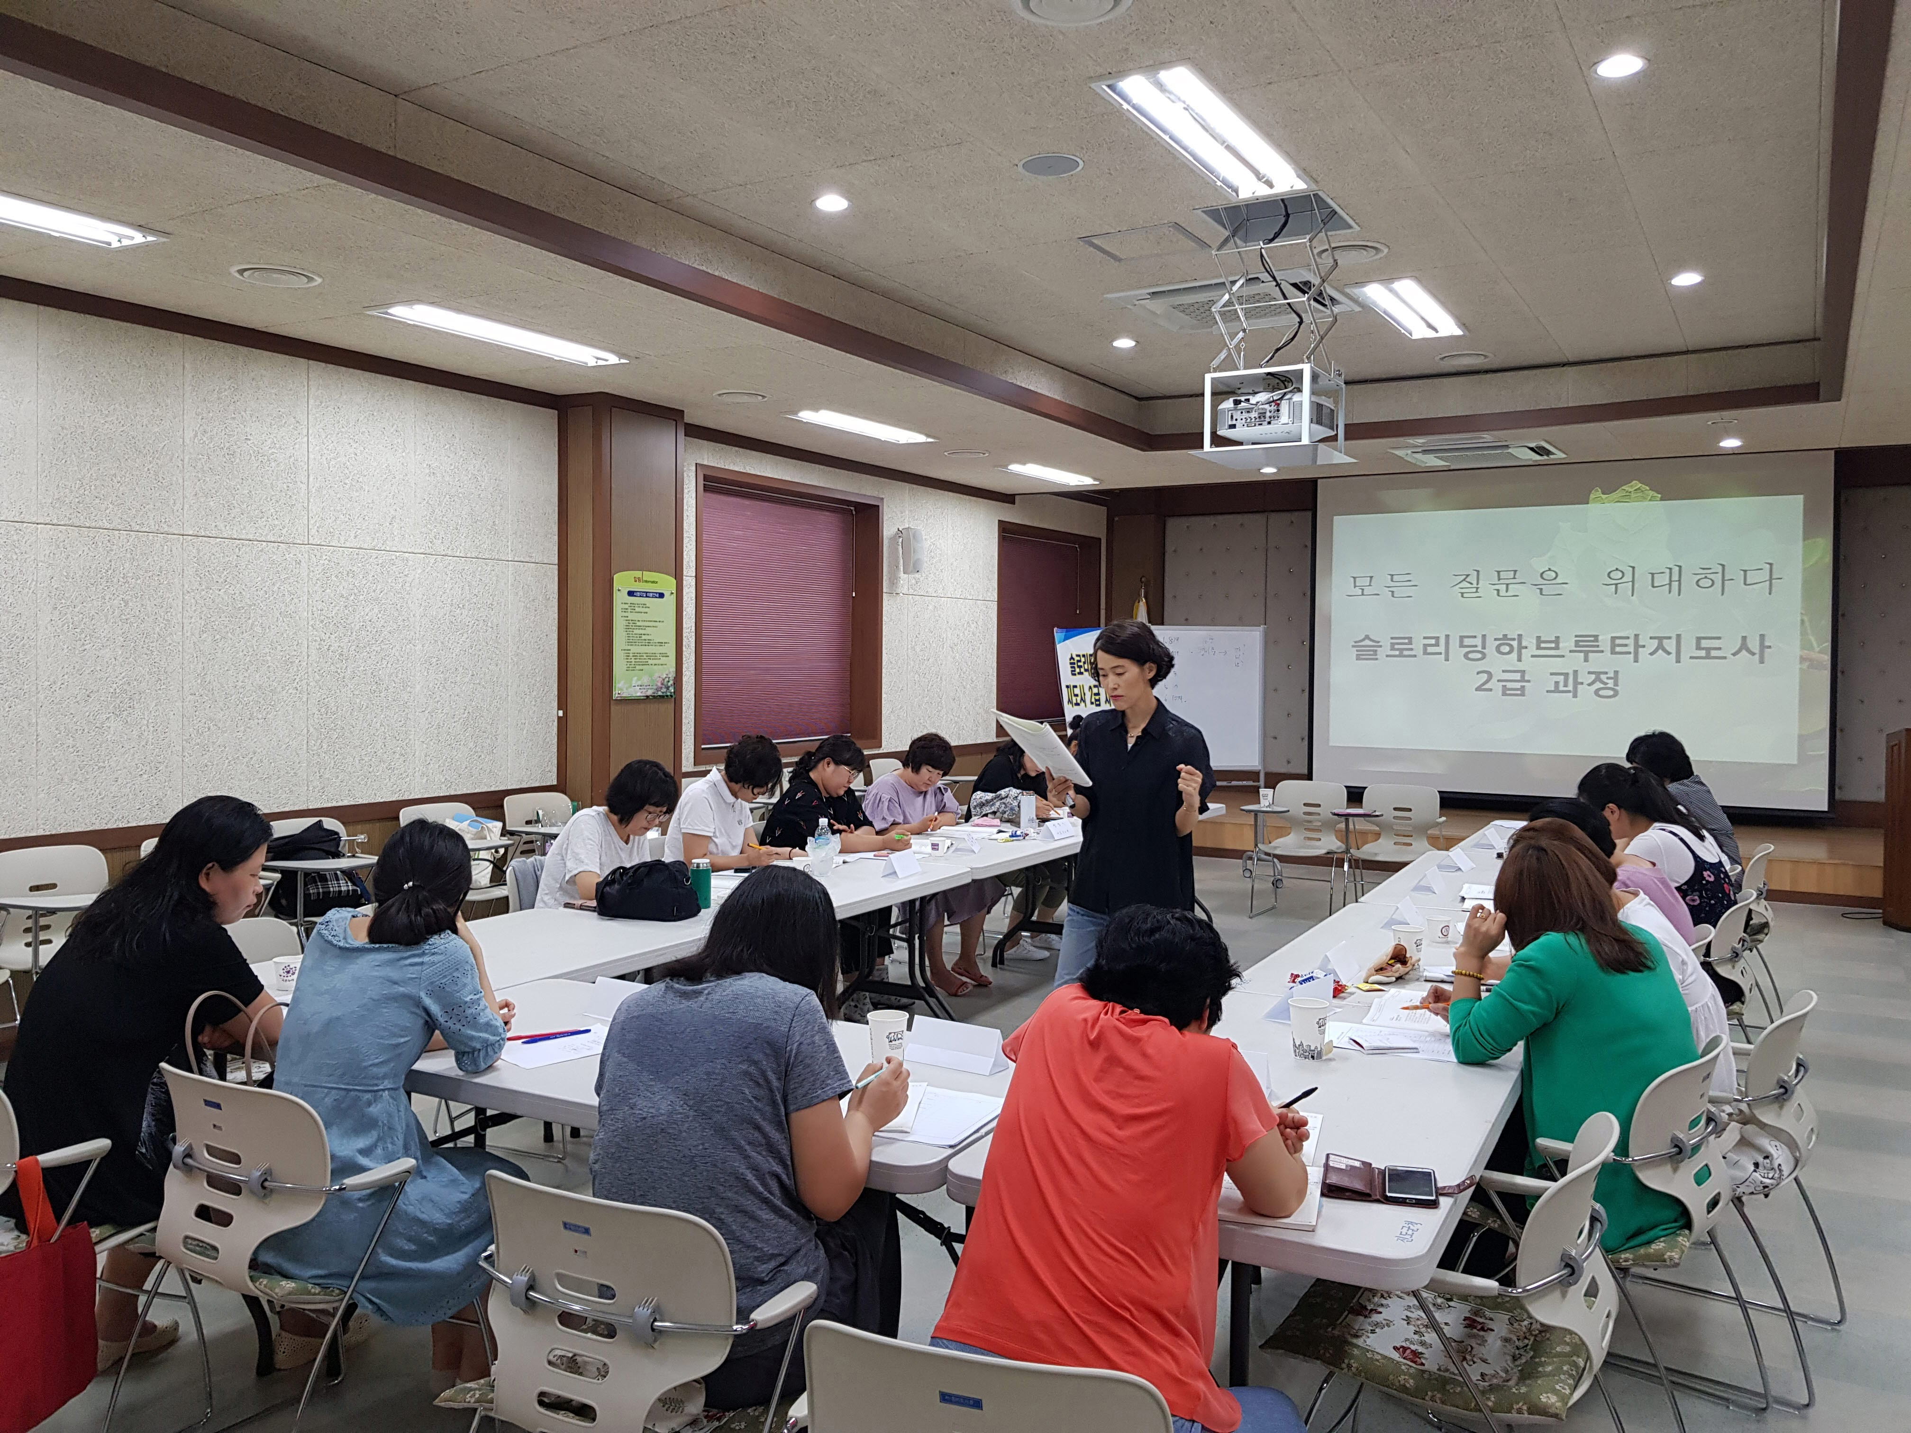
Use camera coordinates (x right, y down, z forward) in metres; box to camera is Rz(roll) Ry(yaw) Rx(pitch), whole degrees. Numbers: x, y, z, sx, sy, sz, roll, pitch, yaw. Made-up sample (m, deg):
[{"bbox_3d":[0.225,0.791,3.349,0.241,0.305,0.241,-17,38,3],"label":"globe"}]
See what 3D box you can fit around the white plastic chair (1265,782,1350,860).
[{"bbox_3d":[2.148,0.821,8.826,0.520,0.800,0.570,2,2,25],"label":"white plastic chair"}]

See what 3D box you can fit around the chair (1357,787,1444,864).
[{"bbox_3d":[2.655,0.856,8.862,0.600,0.830,0.610,2,2,34],"label":"chair"}]

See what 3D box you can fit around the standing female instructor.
[{"bbox_3d":[0.460,0.559,4.003,0.500,1.650,0.420,2,2,27],"label":"standing female instructor"}]

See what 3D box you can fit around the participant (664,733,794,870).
[{"bbox_3d":[-0.875,0.699,5.807,0.760,1.250,0.500,2,3,26],"label":"participant"}]

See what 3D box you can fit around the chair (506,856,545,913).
[{"bbox_3d":[-1.423,0.954,5.621,0.560,0.800,0.560,1,2,31],"label":"chair"}]

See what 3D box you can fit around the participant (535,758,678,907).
[{"bbox_3d":[-1.216,0.741,5.185,0.780,1.200,0.520,2,3,27],"label":"participant"}]

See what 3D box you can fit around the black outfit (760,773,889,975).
[{"bbox_3d":[-0.635,0.718,6.682,0.720,0.930,0.530,1,2,28],"label":"black outfit"}]

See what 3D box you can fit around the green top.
[{"bbox_3d":[1.248,0.705,2.945,0.470,0.620,0.490,-1,3,-42],"label":"green top"}]

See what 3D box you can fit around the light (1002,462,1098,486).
[{"bbox_3d":[0.706,-1.882,11.065,0.290,0.080,1.270,2,3,31],"label":"light"}]

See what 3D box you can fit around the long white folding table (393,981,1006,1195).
[{"bbox_3d":[-0.540,1.049,2.933,1.510,0.730,0.740,2,2,27],"label":"long white folding table"}]

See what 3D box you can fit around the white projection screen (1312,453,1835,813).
[{"bbox_3d":[5.085,-0.719,12.241,4.060,2.830,0.060,2,3,30],"label":"white projection screen"}]

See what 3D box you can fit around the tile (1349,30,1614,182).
[{"bbox_3d":[1.742,-1.953,4.659,0.610,0.015,1.120,2,3,31],"label":"tile"}]

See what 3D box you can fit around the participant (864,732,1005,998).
[{"bbox_3d":[-0.151,0.696,7.301,0.880,1.220,0.530,2,2,34],"label":"participant"}]

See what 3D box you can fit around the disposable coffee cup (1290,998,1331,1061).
[{"bbox_3d":[0.756,0.671,3.070,0.087,0.115,0.087,0,2,0],"label":"disposable coffee cup"}]

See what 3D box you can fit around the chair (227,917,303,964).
[{"bbox_3d":[-1.773,0.970,3.714,0.570,0.800,0.540,2,3,31],"label":"chair"}]

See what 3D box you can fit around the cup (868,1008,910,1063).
[{"bbox_3d":[-0.131,0.640,2.824,0.081,0.104,0.081,1,2,0],"label":"cup"}]

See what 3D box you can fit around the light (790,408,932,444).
[{"bbox_3d":[-0.588,-1.892,9.305,0.300,0.080,1.330,1,2,31],"label":"light"}]

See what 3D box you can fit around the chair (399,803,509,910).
[{"bbox_3d":[-2.365,0.847,6.808,0.520,0.800,0.570,-1,3,-41],"label":"chair"}]

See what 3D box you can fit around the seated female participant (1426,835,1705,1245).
[{"bbox_3d":[1.177,0.828,2.934,0.560,1.210,0.760,-1,3,-36],"label":"seated female participant"}]

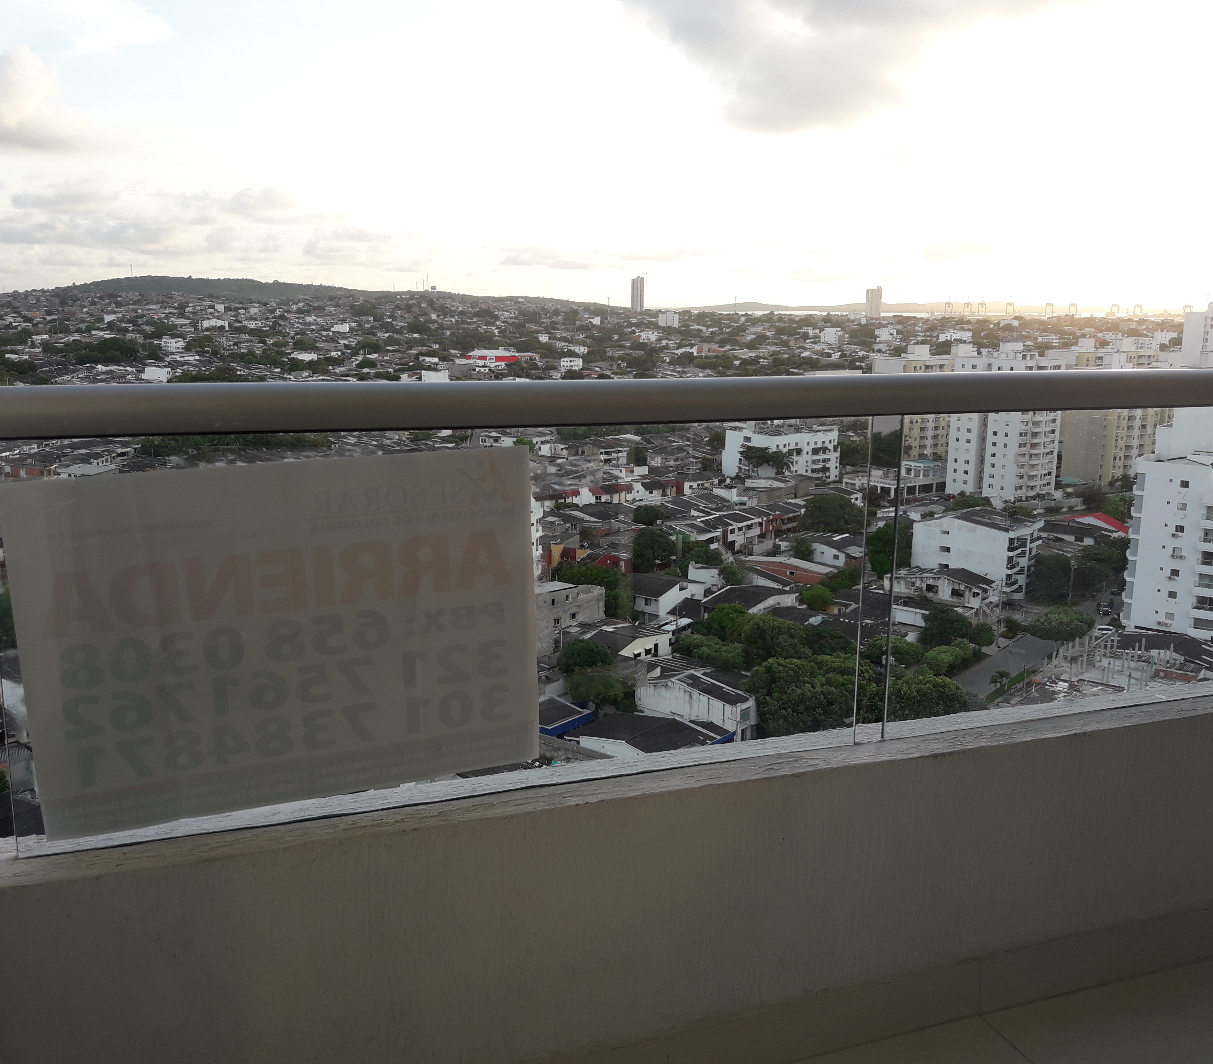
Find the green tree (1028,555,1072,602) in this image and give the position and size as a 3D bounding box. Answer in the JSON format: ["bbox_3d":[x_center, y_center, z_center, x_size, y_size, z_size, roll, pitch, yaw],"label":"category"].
[{"bbox_3d":[64.570,6.530,166.510,6.500,6.900,6.000,5,12,21],"label":"green tree"}]

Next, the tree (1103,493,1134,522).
[{"bbox_3d":[105.680,-4.390,235.570,7.640,7.320,7.420,5,12,24],"label":"tree"}]

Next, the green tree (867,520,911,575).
[{"bbox_3d":[43.450,3.000,177.090,6.800,9.300,6.500,3,12,14],"label":"green tree"}]

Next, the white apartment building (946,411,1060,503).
[{"bbox_3d":[99.510,-26.960,286.870,16.500,35.000,20.500,-8,14,-36],"label":"white apartment building"}]

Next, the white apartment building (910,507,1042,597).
[{"bbox_3d":[54.880,2.940,169.990,13.600,12.400,12.600,10,14,38],"label":"white apartment building"}]

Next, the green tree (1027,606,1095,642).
[{"bbox_3d":[59.420,12.830,150.820,8.800,5.600,8.000,0,11,0],"label":"green tree"}]

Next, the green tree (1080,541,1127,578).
[{"bbox_3d":[75.050,5.060,173.320,7.000,7.300,6.600,6,12,23],"label":"green tree"}]

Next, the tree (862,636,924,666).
[{"bbox_3d":[36.070,15.110,143.910,7.780,4.580,7.550,3,12,14],"label":"tree"}]

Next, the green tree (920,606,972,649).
[{"bbox_3d":[43.970,13.070,149.250,6.900,6.600,6.900,0,11,0],"label":"green tree"}]

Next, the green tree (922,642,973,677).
[{"bbox_3d":[42.230,15.550,142.200,6.320,4.380,6.130,3,12,17],"label":"green tree"}]

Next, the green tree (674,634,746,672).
[{"bbox_3d":[11.640,14.140,130.240,8.200,5.300,6.800,2,11,5],"label":"green tree"}]

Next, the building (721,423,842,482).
[{"bbox_3d":[50.320,-22.880,329.170,26.000,14.000,20.500,-8,14,-35],"label":"building"}]

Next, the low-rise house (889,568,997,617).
[{"bbox_3d":[46.730,8.130,159.520,13.600,6.200,6.800,9,14,35],"label":"low-rise house"}]

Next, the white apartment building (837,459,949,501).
[{"bbox_3d":[67.720,-13.470,272.040,17.500,7.900,16.000,-9,15,-39],"label":"white apartment building"}]

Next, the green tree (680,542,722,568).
[{"bbox_3d":[16.160,4.300,195.700,7.560,5.720,7.330,1,11,5],"label":"green tree"}]

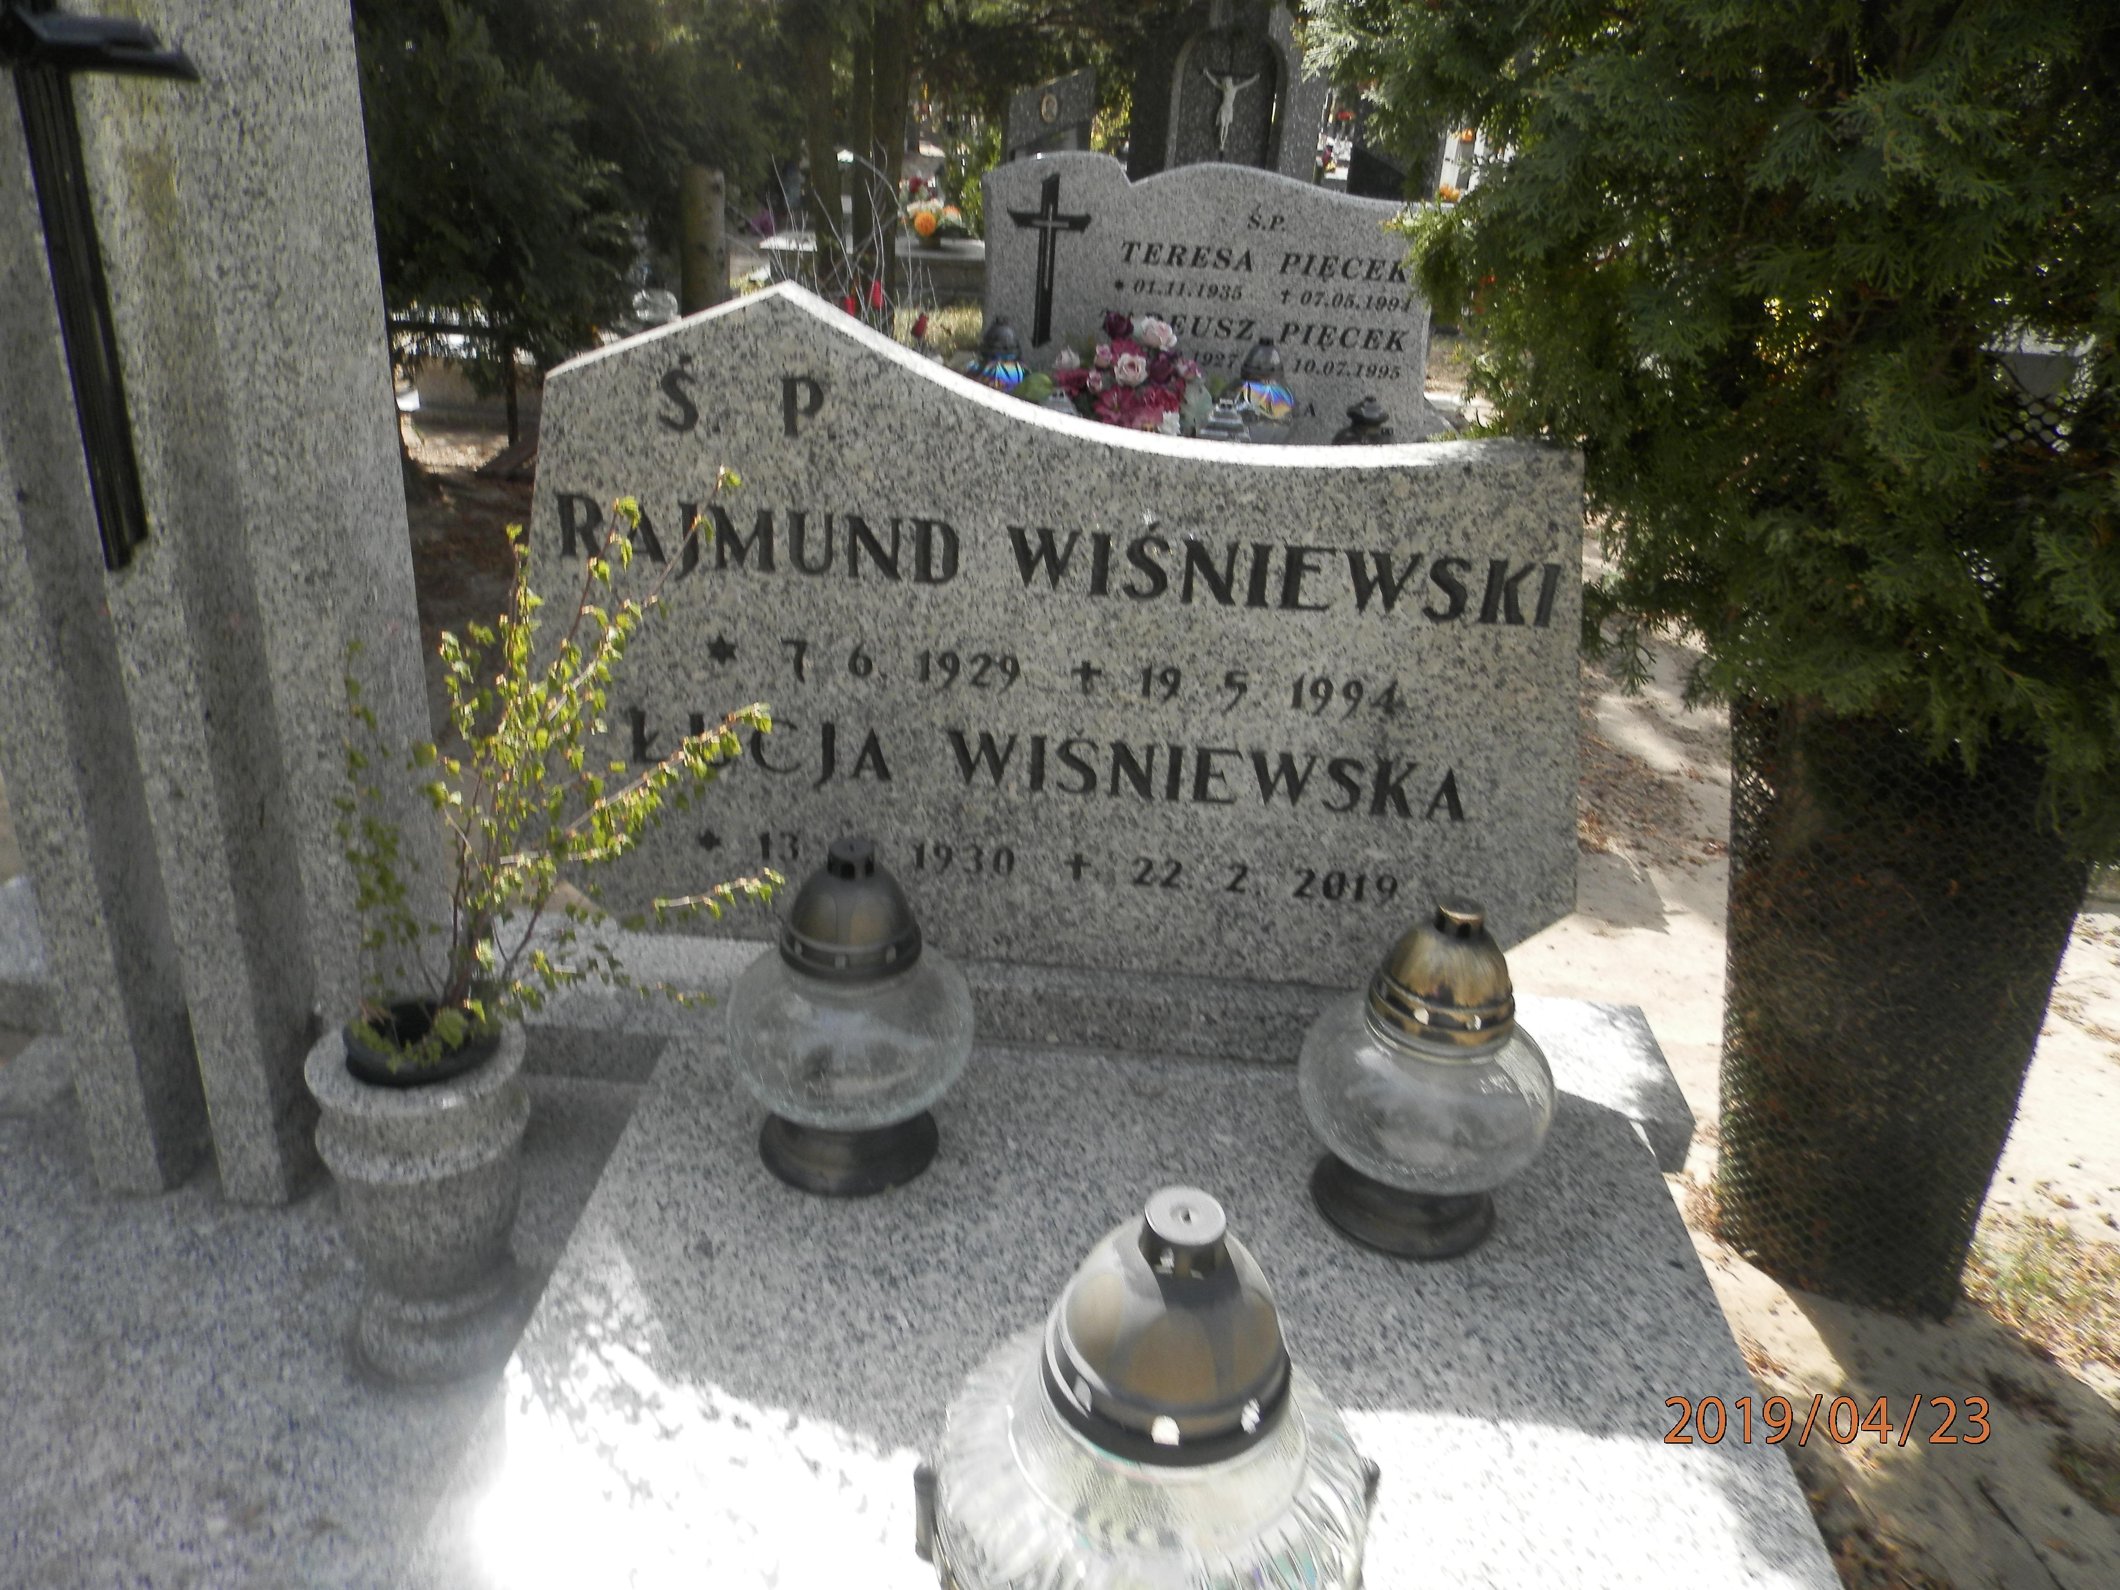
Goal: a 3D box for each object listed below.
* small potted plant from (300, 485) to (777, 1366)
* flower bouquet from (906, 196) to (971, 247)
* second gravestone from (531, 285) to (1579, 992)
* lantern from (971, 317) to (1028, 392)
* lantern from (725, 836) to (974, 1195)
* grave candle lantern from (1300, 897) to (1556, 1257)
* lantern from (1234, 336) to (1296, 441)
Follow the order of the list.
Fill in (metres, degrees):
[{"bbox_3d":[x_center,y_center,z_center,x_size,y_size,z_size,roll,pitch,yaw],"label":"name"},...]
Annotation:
[{"bbox_3d":[-0.360,0.100,1.064,0.336,0.668,0.279,4,24,1],"label":"small potted plant"},{"bbox_3d":[-0.695,-3.303,8.800,0.360,0.300,0.290,4,24,1],"label":"flower bouquet"},{"bbox_3d":[-0.010,-0.126,1.367,0.997,0.595,0.080,4,24,1],"label":"second gravestone"},{"bbox_3d":[-0.154,-1.066,3.858,0.158,0.253,0.158,4,24,1],"label":"lantern"},{"bbox_3d":[-0.174,0.173,1.280,0.205,0.276,0.205,4,24,1],"label":"lantern"},{"bbox_3d":[0.301,0.217,1.252,0.205,0.275,0.205,4,24,1],"label":"grave candle lantern"},{"bbox_3d":[0.528,-1.012,3.849,0.158,0.253,0.158,4,24,1],"label":"lantern"}]

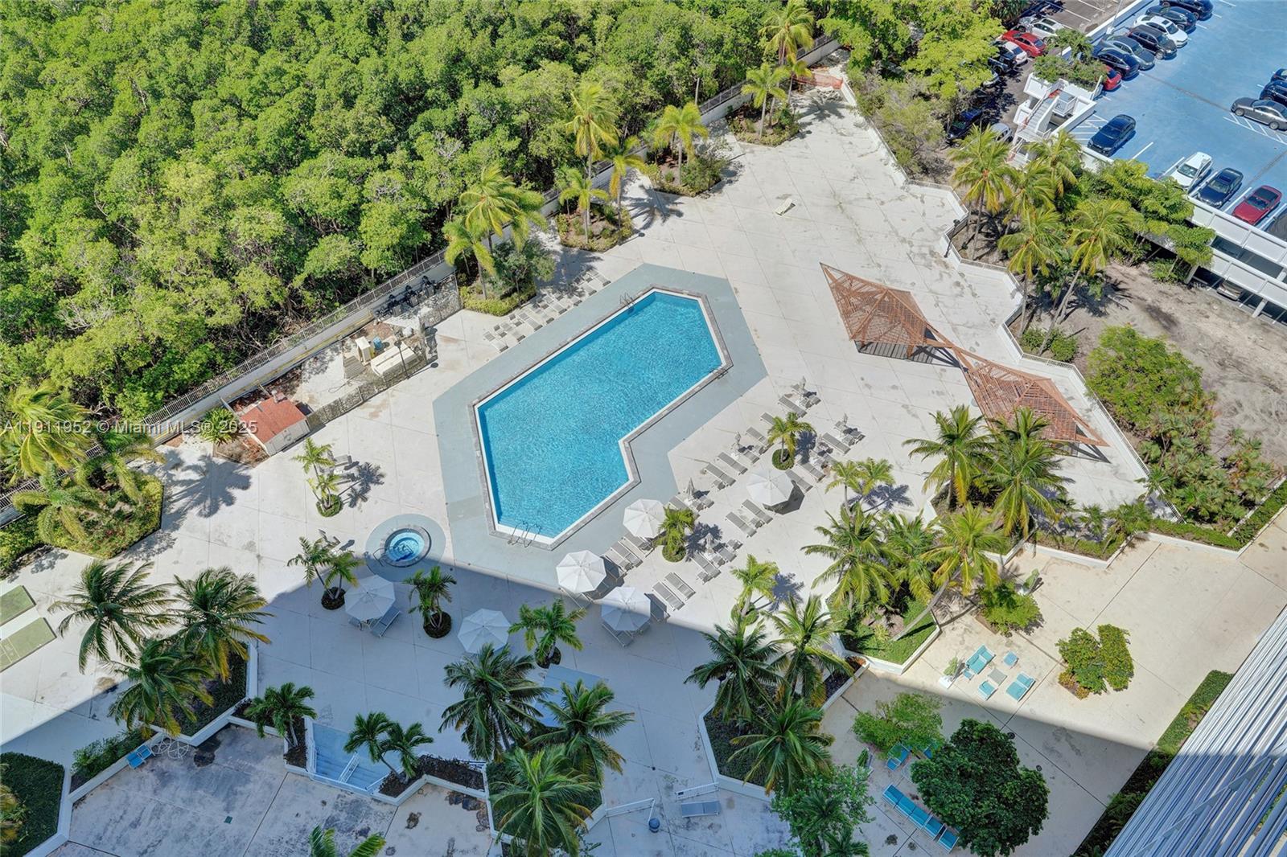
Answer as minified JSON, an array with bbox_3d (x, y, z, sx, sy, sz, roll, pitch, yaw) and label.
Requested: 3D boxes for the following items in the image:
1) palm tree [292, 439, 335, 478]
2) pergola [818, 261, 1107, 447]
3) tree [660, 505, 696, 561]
[{"bbox_3d":[-19.914,2.854,61.899,2.600,4.500,2.500,-2,51,0],"label":"palm tree"},{"bbox_3d":[20.677,-4.383,67.711,6.750,4.700,23.100,-36,59,-25],"label":"pergola"},{"bbox_3d":[1.964,6.443,58.585,2.100,4.300,2.100,-2,51,0],"label":"tree"}]

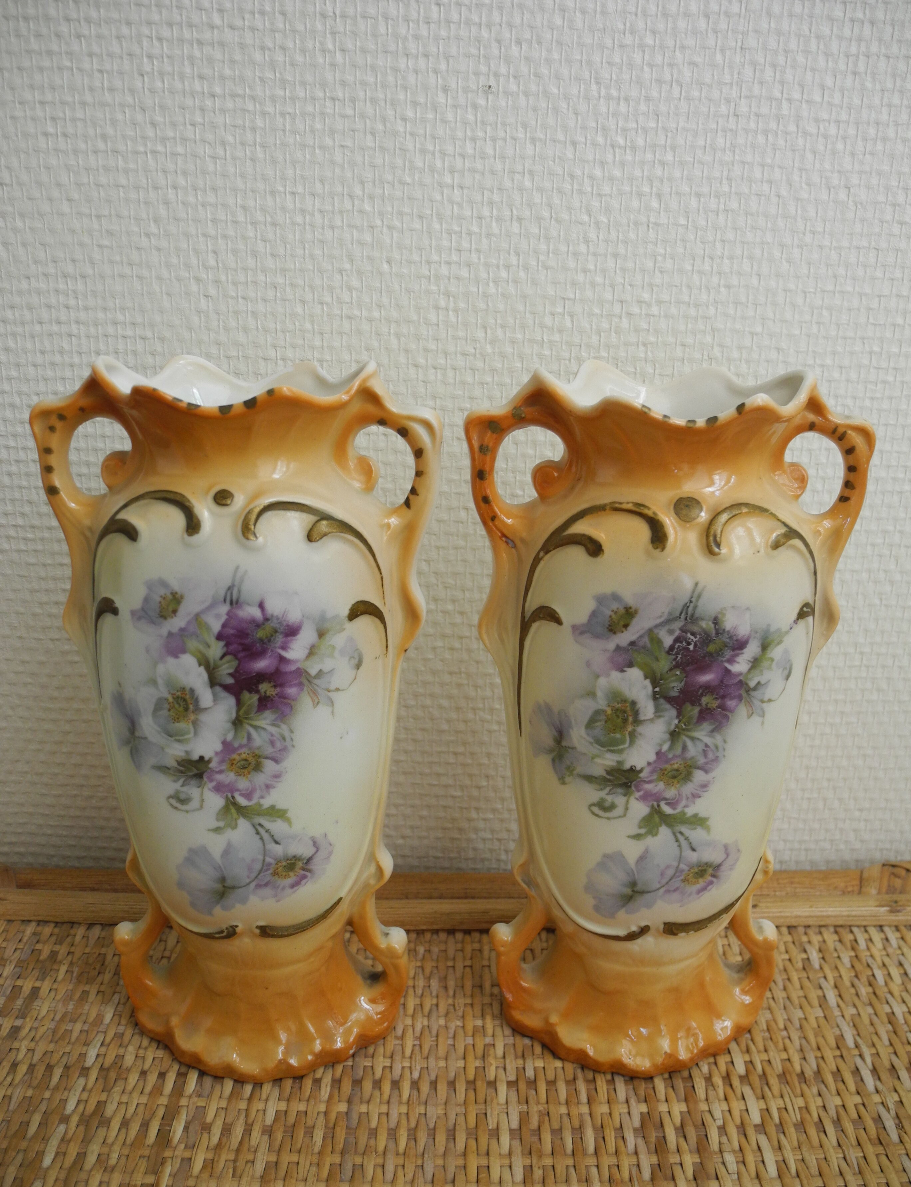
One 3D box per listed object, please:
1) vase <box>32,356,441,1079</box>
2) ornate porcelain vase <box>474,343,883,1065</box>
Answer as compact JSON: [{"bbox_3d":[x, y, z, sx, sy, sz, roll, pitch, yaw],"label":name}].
[{"bbox_3d":[-0.068,0.038,0.331,0.126,0.225,0.088,0,16,-4],"label":"vase"},{"bbox_3d":[0.066,0.038,0.335,0.126,0.225,0.088,1,16,0],"label":"ornate porcelain vase"}]

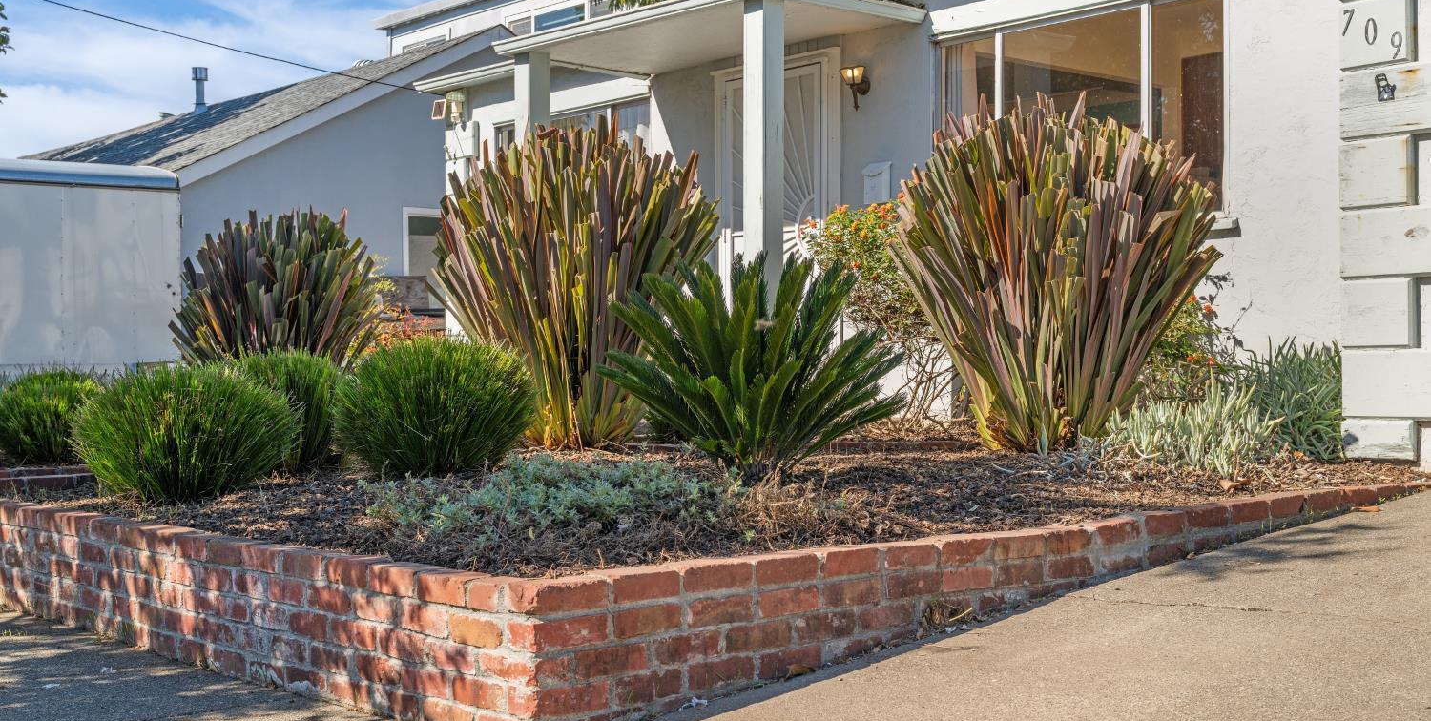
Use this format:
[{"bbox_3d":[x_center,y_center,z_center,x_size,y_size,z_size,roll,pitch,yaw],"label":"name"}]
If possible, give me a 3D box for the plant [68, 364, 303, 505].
[{"bbox_3d":[-1.849,0.253,5.950,0.774,0.470,0.751,0,-1,0],"label":"plant"}]

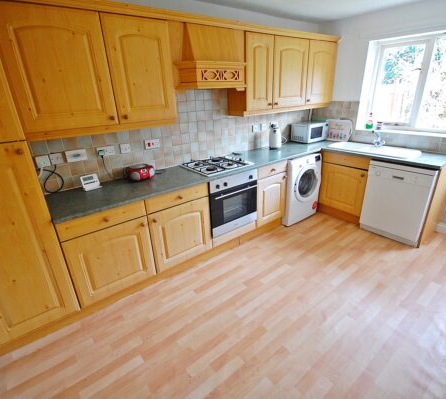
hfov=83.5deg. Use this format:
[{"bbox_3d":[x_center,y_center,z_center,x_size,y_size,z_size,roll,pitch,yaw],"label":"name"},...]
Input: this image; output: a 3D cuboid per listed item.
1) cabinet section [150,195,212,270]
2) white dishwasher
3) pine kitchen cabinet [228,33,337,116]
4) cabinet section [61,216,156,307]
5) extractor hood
[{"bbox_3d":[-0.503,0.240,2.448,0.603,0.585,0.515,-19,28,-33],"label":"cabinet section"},{"bbox_3d":[2.056,-0.024,2.848,0.550,0.838,0.597,-18,27,-33],"label":"white dishwasher"},{"bbox_3d":[0.773,-1.492,3.046,1.583,0.785,0.325,-18,27,-33],"label":"pine kitchen cabinet"},{"bbox_3d":[-0.981,0.401,2.120,0.600,0.585,0.515,-19,28,-33],"label":"cabinet section"},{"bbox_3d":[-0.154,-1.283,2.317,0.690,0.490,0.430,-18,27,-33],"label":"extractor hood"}]

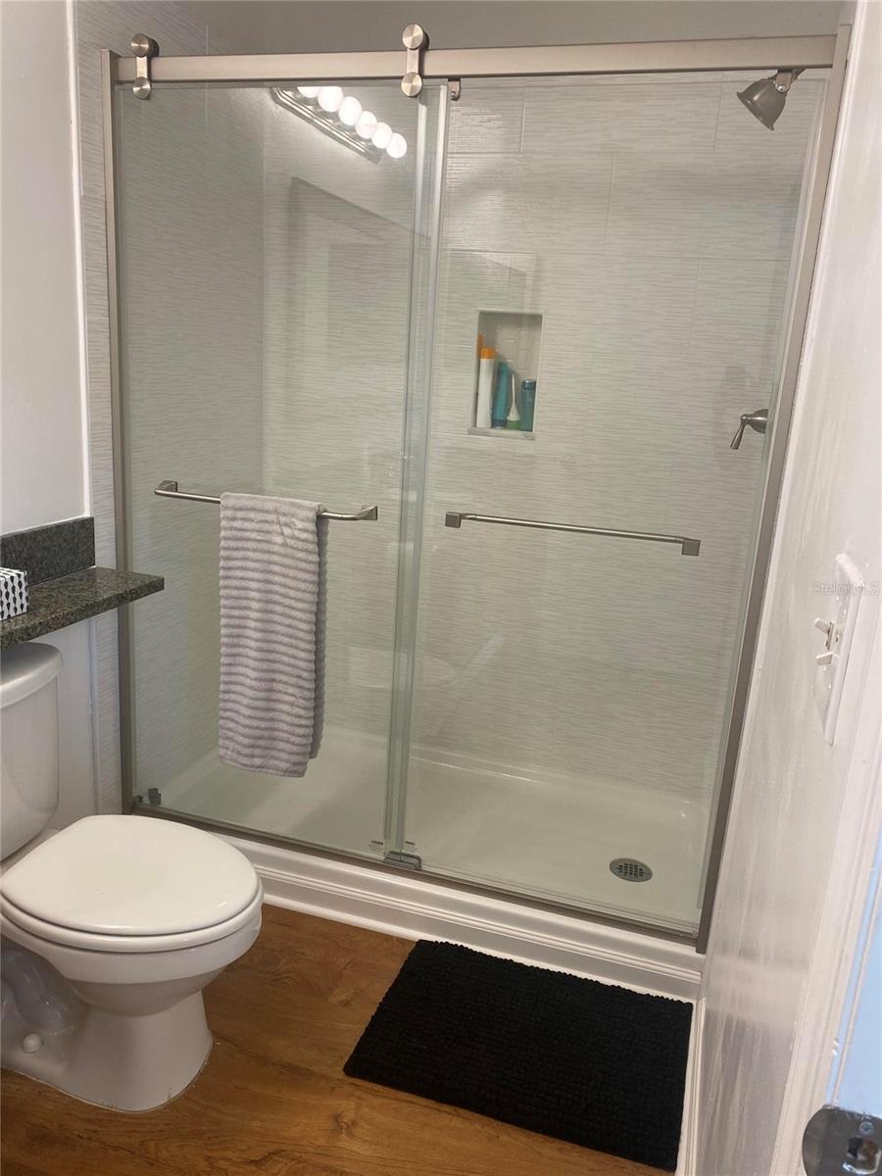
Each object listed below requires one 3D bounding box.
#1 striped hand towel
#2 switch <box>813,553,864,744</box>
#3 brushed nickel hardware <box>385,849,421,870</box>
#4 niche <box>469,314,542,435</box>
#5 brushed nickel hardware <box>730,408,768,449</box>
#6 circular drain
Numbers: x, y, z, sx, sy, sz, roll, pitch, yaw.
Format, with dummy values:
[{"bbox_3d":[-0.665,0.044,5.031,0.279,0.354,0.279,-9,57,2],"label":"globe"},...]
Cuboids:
[{"bbox_3d":[-0.397,0.113,2.082,0.250,0.665,0.065,8,15,16],"label":"striped hand towel"},{"bbox_3d":[0.293,0.041,0.669,0.016,0.118,0.118,8,15,17],"label":"switch"},{"bbox_3d":[-0.094,0.667,2.172,0.082,0.022,0.037,8,15,16],"label":"brushed nickel hardware"},{"bbox_3d":[0.200,-0.622,2.583,0.190,0.345,0.090,8,15,16],"label":"niche"},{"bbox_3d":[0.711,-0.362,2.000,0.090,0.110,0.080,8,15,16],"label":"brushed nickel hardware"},{"bbox_3d":[0.514,0.762,2.380,0.112,0.006,0.112,3,14,-1],"label":"circular drain"}]

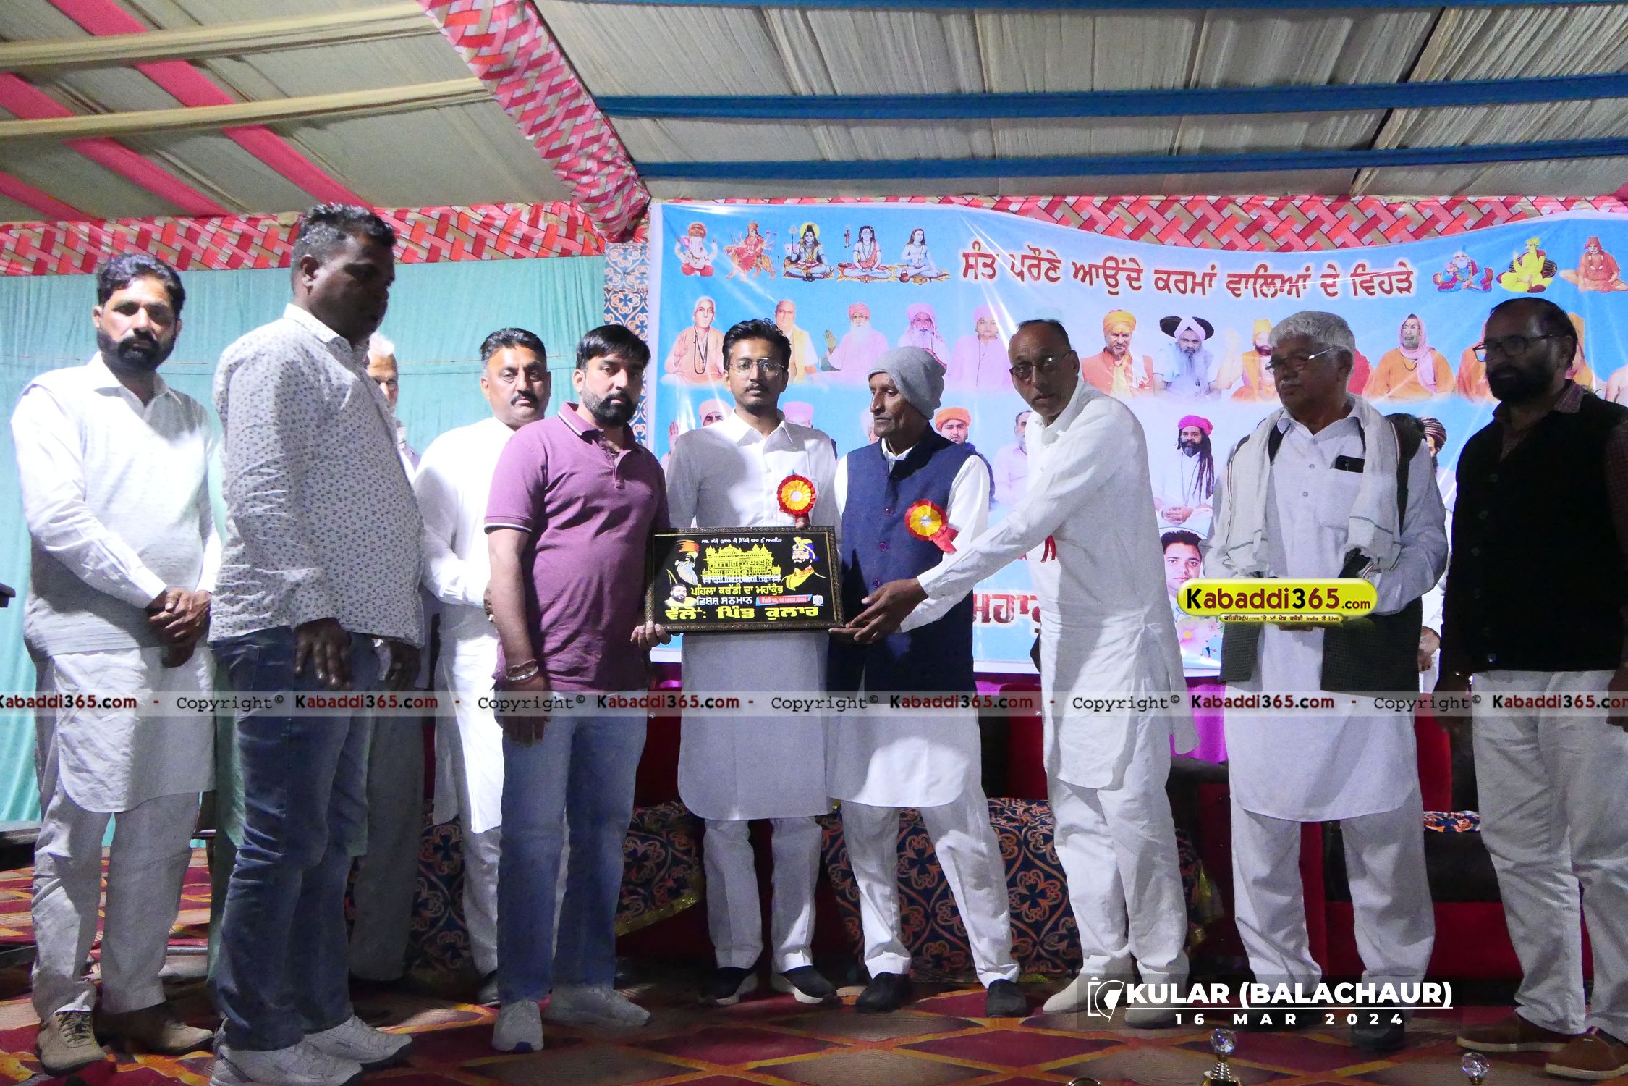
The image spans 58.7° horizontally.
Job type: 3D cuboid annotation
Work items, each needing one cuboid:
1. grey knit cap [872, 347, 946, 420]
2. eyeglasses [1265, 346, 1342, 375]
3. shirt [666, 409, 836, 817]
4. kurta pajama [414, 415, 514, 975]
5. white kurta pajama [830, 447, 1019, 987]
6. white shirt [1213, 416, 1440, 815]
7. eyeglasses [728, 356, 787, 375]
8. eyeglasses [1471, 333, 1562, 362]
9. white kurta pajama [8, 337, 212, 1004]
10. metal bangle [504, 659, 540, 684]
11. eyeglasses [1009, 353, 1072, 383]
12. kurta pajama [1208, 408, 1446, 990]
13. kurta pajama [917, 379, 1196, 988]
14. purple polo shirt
[{"bbox_3d":[0.249,-0.424,3.800,0.220,0.190,0.180,-13,5,-37],"label":"grey knit cap"},{"bbox_3d":[1.173,-0.421,3.425,0.142,0.044,0.140,-16,4,-23],"label":"eyeglasses"},{"bbox_3d":[-0.160,0.165,3.684,0.460,1.055,0.340,0,-6,-3],"label":"shirt"},{"bbox_3d":[-0.794,0.376,3.741,0.500,1.455,0.380,4,-7,-33],"label":"kurta pajama"},{"bbox_3d":[0.281,0.430,3.695,0.480,1.379,0.380,-3,-7,25],"label":"white kurta pajama"},{"bbox_3d":[1.216,0.159,3.403,0.560,0.960,0.420,-4,-7,32],"label":"white shirt"},{"bbox_3d":[-0.142,-0.458,3.836,0.138,0.042,0.140,2,1,7],"label":"eyeglasses"},{"bbox_3d":[1.584,-0.428,3.237,0.142,0.044,0.142,-7,2,-26],"label":"eyeglasses"},{"bbox_3d":[-1.522,0.298,3.156,0.480,1.455,0.360,5,-8,-38],"label":"white kurta pajama"},{"bbox_3d":[-0.682,0.299,3.380,0.076,0.028,0.068,-13,13,15],"label":"metal bangle"},{"bbox_3d":[0.577,-0.439,3.635,0.138,0.042,0.140,-10,9,27],"label":"eyeglasses"},{"bbox_3d":[1.202,0.351,3.382,0.560,1.367,0.420,-4,-7,32],"label":"kurta pajama"},{"bbox_3d":[0.583,0.326,3.515,0.660,1.484,0.500,2,-7,-22],"label":"kurta pajama"},{"bbox_3d":[-0.553,0.005,3.409,0.460,0.688,0.340,4,-7,-33],"label":"purple polo shirt"}]

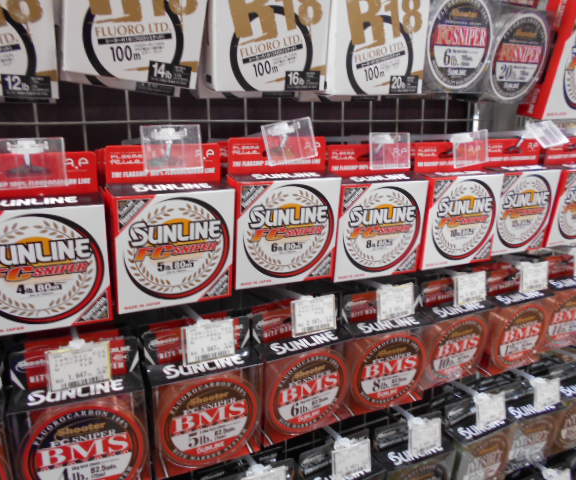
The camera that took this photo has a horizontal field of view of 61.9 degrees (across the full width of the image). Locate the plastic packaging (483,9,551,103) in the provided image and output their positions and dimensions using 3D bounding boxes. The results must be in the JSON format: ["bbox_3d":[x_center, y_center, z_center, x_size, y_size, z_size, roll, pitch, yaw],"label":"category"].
[{"bbox_3d":[0.232,-0.193,0.509,0.084,0.085,0.030,-6,21,-25],"label":"plastic packaging"}]

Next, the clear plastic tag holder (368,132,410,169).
[{"bbox_3d":[0.097,-0.084,0.454,0.046,0.033,0.004,-7,10,-25],"label":"clear plastic tag holder"}]

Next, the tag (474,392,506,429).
[{"bbox_3d":[0.234,0.196,0.557,0.042,0.034,0.004,-6,4,-25],"label":"tag"}]

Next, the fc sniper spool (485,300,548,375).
[{"bbox_3d":[0.269,0.111,0.588,0.089,0.090,0.033,-6,20,-25],"label":"fc sniper spool"}]

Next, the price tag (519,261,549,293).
[{"bbox_3d":[0.294,0.044,0.573,0.044,0.035,0.004,-5,9,-20],"label":"price tag"}]

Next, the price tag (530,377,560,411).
[{"bbox_3d":[0.338,0.199,0.624,0.044,0.035,0.004,-5,6,-21],"label":"price tag"}]

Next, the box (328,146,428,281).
[{"bbox_3d":[0.087,-0.028,0.478,0.095,0.127,0.033,-5,21,-19],"label":"box"}]

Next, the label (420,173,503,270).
[{"bbox_3d":[0.170,-0.023,0.494,0.091,0.091,0.033,-5,20,-24],"label":"label"}]

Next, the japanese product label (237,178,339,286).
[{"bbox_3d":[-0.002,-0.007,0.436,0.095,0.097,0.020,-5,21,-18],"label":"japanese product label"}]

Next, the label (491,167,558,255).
[{"bbox_3d":[0.255,-0.035,0.544,0.091,0.091,0.033,-5,20,-24],"label":"label"}]

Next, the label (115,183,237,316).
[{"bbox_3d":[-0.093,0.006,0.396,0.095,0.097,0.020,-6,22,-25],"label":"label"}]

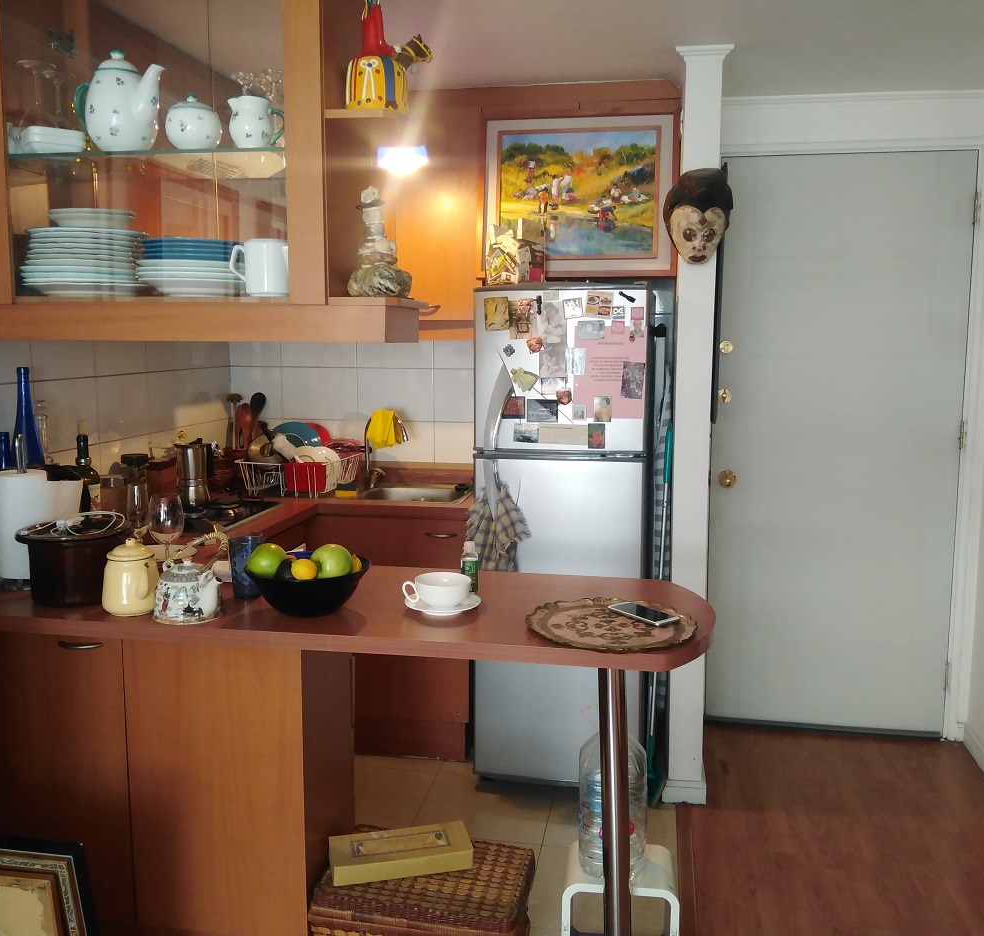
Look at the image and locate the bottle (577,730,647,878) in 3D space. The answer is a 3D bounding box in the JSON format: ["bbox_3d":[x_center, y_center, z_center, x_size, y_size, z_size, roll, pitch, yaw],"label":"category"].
[{"bbox_3d":[0.276,0.750,2.147,0.159,0.353,0.159,1,7,11],"label":"bottle"}]

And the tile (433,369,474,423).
[{"bbox_3d":[-0.077,-0.270,3.513,0.290,0.200,0.010,1,8,11],"label":"tile"}]

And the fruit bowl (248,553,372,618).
[{"bbox_3d":[-0.364,0.240,1.878,0.246,0.093,0.246,0,8,0],"label":"fruit bowl"}]

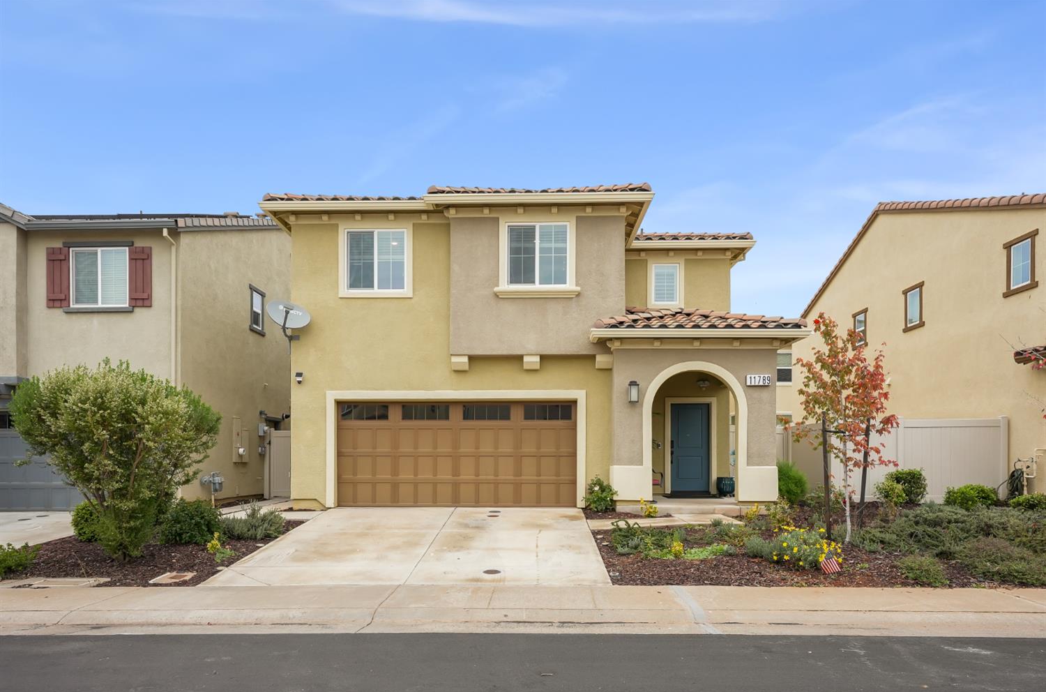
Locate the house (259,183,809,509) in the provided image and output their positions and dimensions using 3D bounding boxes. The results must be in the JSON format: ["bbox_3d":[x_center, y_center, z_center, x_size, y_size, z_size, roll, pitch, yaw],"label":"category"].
[{"bbox_3d":[0.170,0.150,19.200,10.400,6.900,12.000,0,-4,0],"label":"house"}]

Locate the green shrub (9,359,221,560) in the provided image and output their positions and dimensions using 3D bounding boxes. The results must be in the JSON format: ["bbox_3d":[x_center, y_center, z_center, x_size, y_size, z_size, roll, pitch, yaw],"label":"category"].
[{"bbox_3d":[-5.965,1.650,10.200,3.000,2.900,2.700,0,-4,0],"label":"green shrub"}]

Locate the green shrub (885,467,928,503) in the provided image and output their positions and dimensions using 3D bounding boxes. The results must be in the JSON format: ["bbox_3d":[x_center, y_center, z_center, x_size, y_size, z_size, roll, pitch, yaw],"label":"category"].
[{"bbox_3d":[8.071,2.947,14.700,0.880,0.740,0.850,0,-4,0],"label":"green shrub"}]

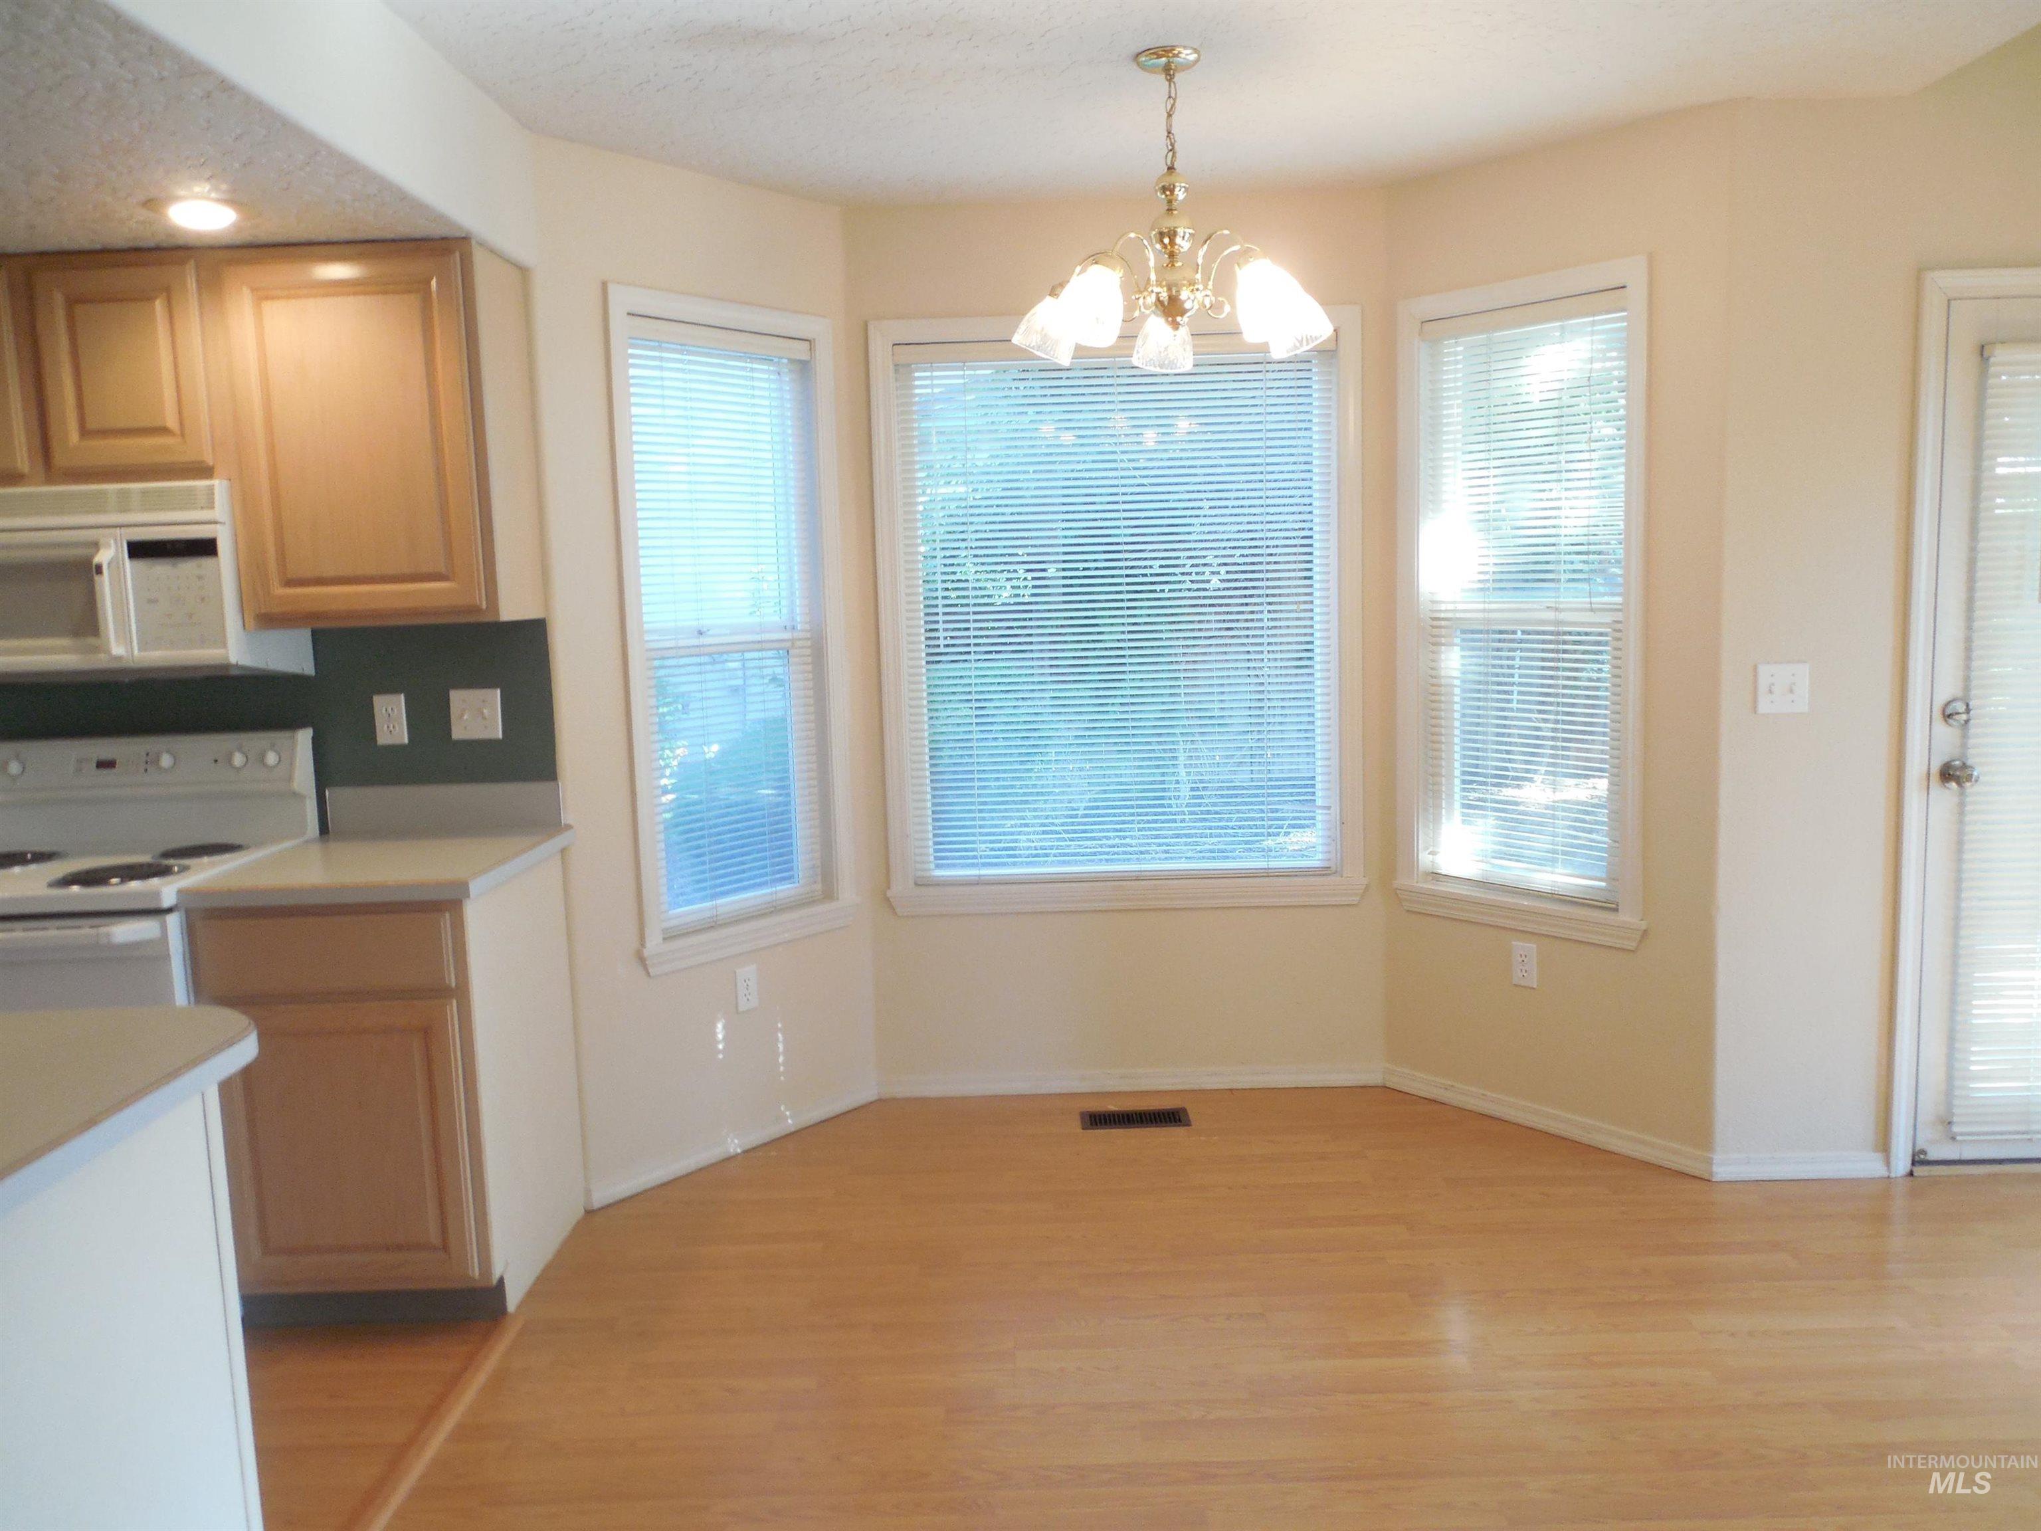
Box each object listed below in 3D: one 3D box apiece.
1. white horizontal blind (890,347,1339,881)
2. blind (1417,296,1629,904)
[{"bbox_3d":[0.275,-0.417,4.091,1.200,1.500,0.045,-2,6,1],"label":"white horizontal blind"},{"bbox_3d":[1.274,-0.409,3.768,0.045,1.500,0.585,-7,8,-40],"label":"blind"}]

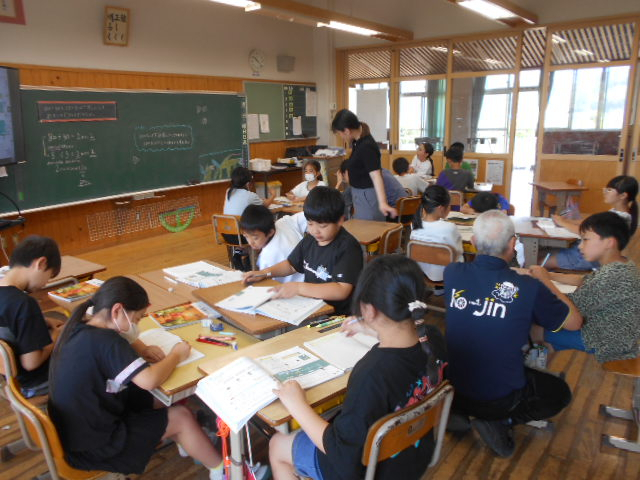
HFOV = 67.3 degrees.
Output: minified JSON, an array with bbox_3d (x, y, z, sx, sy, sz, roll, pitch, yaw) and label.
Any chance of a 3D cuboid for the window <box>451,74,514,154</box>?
[{"bbox_3d":[2.471,-1.919,7.399,0.981,1.165,0.061,9,18,36],"label":"window"}]

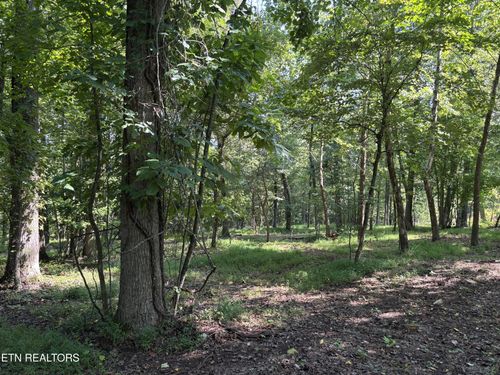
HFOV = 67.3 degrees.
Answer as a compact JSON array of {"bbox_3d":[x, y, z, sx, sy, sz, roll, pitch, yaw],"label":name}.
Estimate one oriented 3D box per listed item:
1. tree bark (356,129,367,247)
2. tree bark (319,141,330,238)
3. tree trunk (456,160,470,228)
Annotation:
[{"bbox_3d":[3.920,0.000,13.200,0.334,4.148,0.300,0,-2,0],"label":"tree bark"},{"bbox_3d":[3.333,0.045,16.800,0.510,4.295,0.400,0,-2,0],"label":"tree bark"},{"bbox_3d":[13.077,0.368,23.000,0.815,4.043,0.700,0,-2,0],"label":"tree trunk"}]

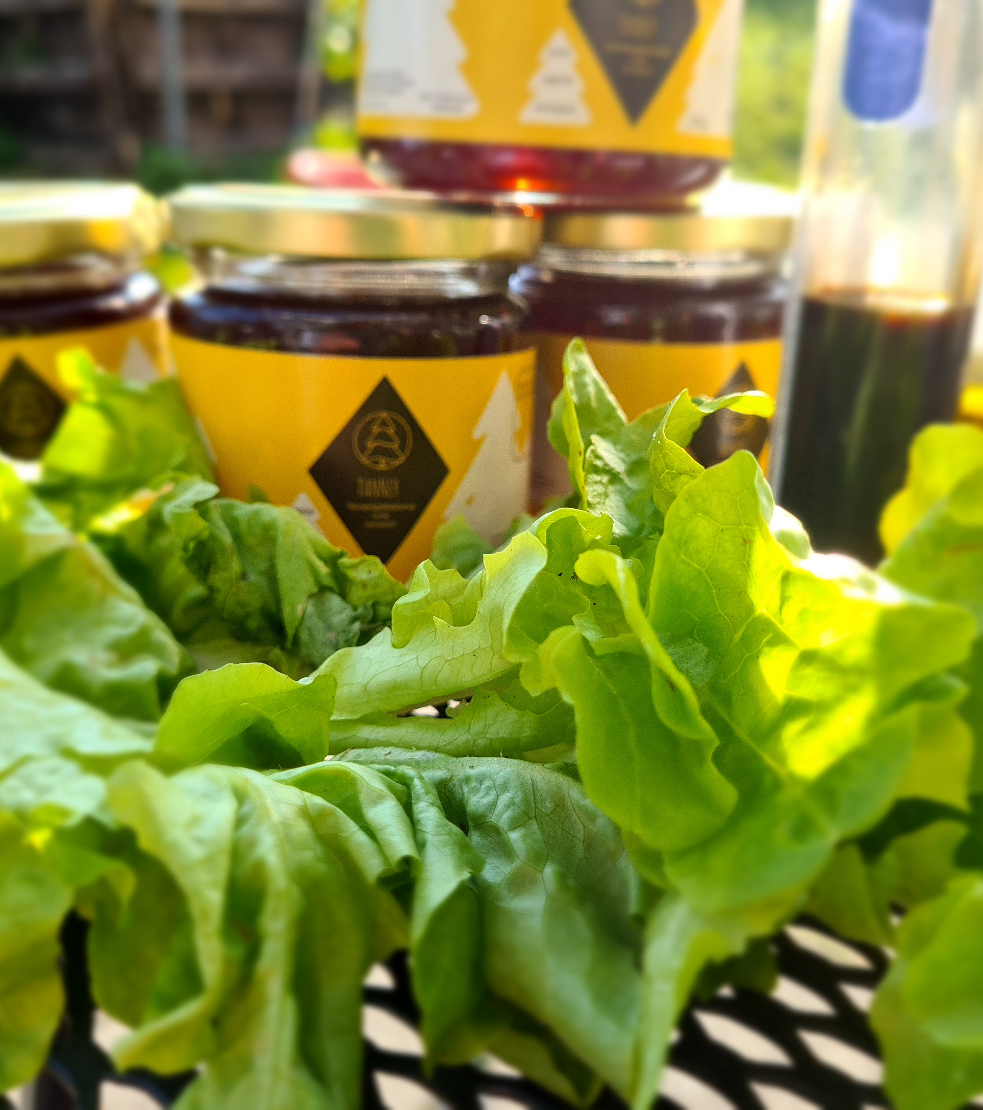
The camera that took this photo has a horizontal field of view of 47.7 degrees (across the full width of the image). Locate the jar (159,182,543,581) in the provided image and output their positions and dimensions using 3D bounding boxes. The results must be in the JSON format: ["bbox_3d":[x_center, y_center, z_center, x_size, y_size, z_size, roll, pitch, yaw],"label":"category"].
[{"bbox_3d":[-0.032,-0.037,0.262,0.083,0.088,0.083,-2,19,-14],"label":"jar"}]

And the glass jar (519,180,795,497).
[{"bbox_3d":[0.045,-0.059,0.332,0.083,0.088,0.083,1,20,0],"label":"glass jar"}]

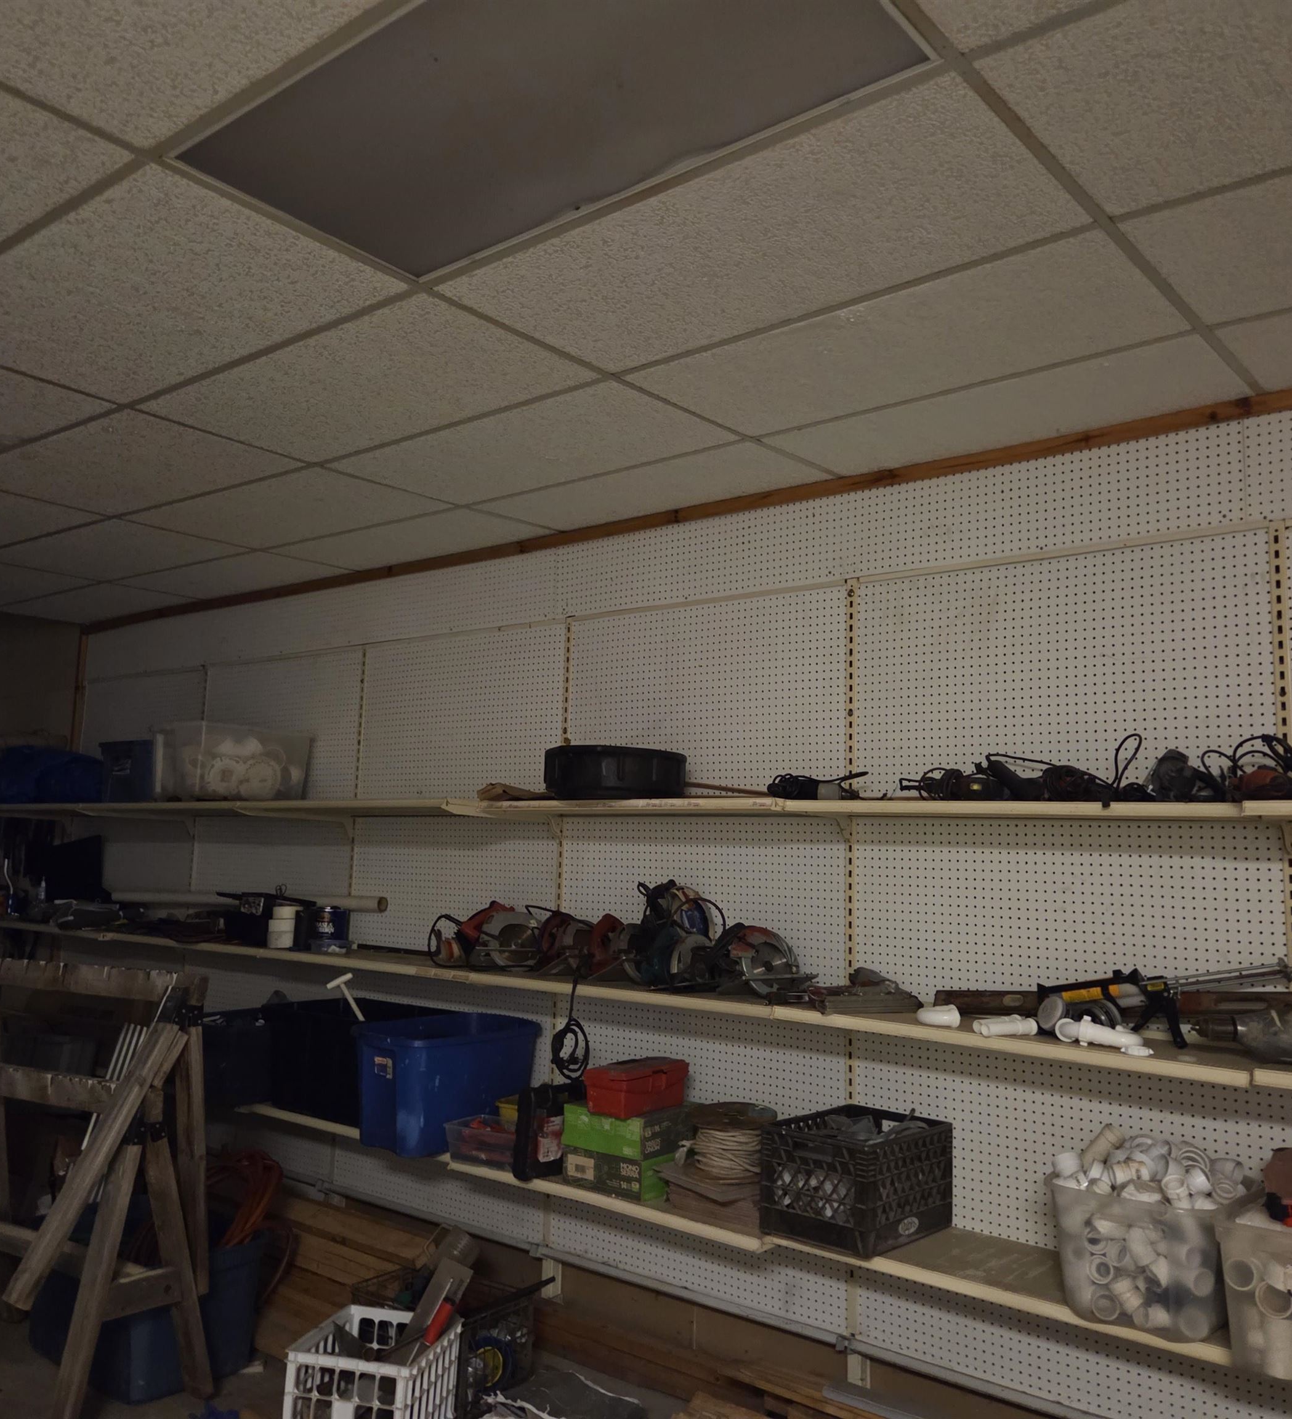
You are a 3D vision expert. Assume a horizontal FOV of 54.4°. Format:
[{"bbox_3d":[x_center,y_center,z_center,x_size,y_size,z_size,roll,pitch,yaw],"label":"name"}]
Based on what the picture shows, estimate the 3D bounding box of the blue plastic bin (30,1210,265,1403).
[{"bbox_3d":[-1.585,1.843,3.961,0.680,0.410,0.430,-4,-8,39],"label":"blue plastic bin"}]

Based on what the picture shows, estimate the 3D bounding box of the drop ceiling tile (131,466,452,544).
[{"bbox_3d":[-1.304,-0.722,4.529,1.205,0.020,0.598,-4,-8,39],"label":"drop ceiling tile"}]

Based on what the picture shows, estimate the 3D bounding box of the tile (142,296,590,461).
[{"bbox_3d":[-0.745,-0.844,3.292,1.205,0.020,0.598,-4,-8,39],"label":"tile"}]

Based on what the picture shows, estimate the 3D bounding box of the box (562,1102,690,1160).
[{"bbox_3d":[-0.045,1.300,3.931,0.305,0.118,0.305,-3,-8,36],"label":"box"}]

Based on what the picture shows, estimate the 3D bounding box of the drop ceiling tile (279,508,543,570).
[{"bbox_3d":[-0.950,-0.671,4.959,1.205,0.020,0.497,-4,-8,39],"label":"drop ceiling tile"}]

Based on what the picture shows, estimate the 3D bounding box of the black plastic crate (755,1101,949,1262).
[{"bbox_3d":[0.588,1.300,3.485,0.338,0.278,0.430,-5,-9,42],"label":"black plastic crate"}]

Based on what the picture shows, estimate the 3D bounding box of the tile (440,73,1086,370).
[{"bbox_3d":[0.188,-0.919,2.518,1.205,0.020,0.598,-4,-8,39],"label":"tile"}]

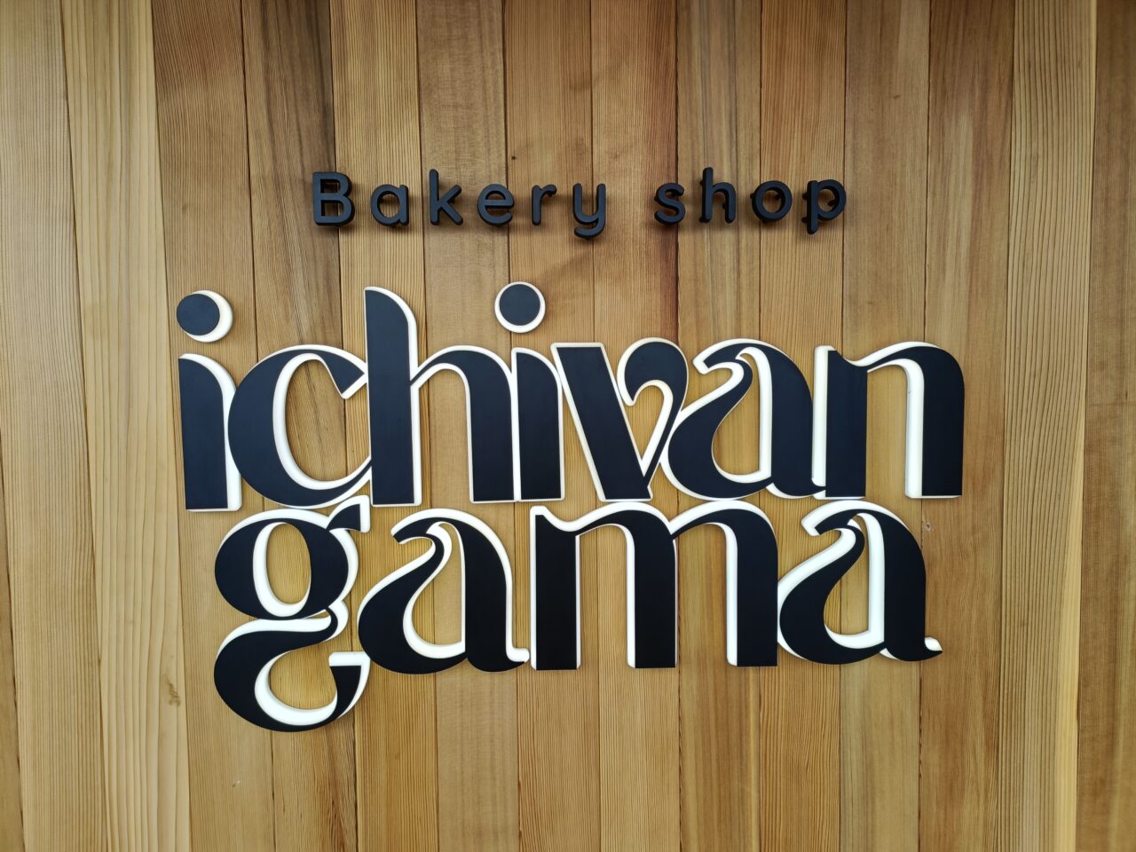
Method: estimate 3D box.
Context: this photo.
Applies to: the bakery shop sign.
[{"bbox_3d":[0.013,0.039,1.033,0.971,0.680,0.040,-1,4,-2],"label":"bakery shop sign"}]

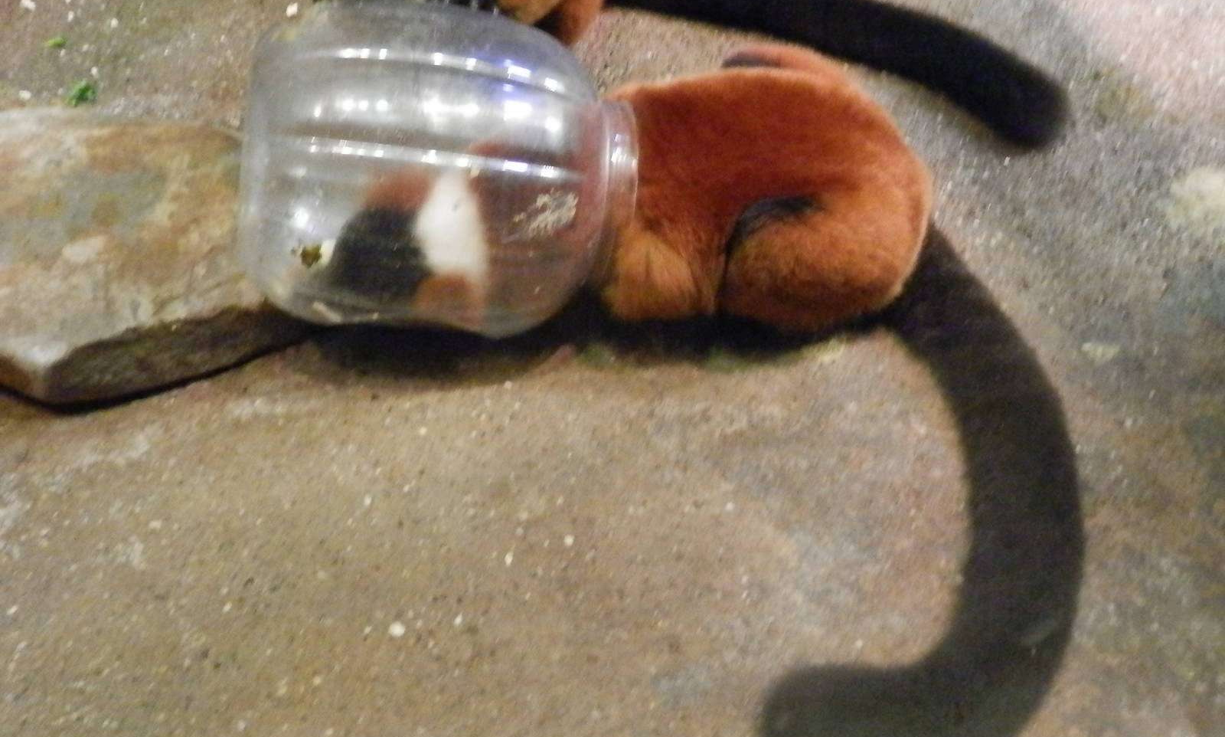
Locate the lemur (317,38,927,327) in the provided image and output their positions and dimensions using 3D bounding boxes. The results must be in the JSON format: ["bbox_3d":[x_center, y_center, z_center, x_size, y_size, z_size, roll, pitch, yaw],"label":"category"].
[{"bbox_3d":[0.019,-0.157,1.010,0.500,0.210,0.220,0,45,0],"label":"lemur"}]

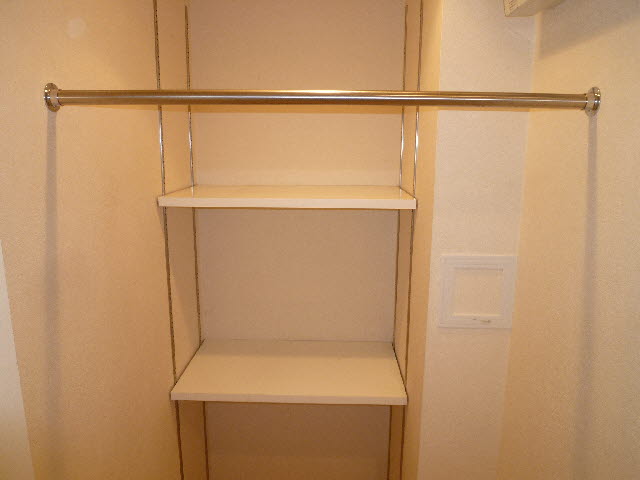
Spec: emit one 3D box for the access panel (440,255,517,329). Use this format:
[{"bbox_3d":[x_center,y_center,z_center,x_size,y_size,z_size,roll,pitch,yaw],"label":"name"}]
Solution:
[{"bbox_3d":[0.404,0.137,1.178,0.186,0.191,0.015,1,11,2],"label":"access panel"}]

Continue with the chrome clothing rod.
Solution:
[{"bbox_3d":[-0.003,-0.248,0.821,0.982,0.051,0.051,1,11,2],"label":"chrome clothing rod"}]

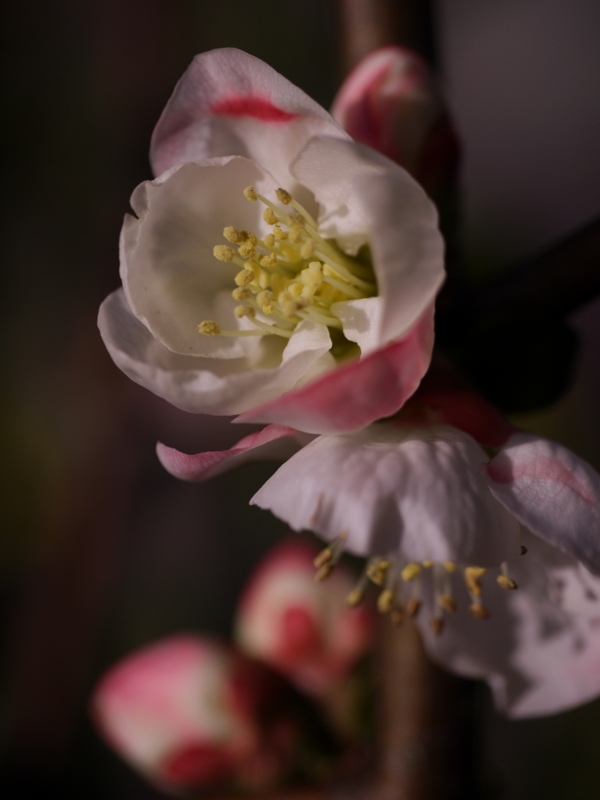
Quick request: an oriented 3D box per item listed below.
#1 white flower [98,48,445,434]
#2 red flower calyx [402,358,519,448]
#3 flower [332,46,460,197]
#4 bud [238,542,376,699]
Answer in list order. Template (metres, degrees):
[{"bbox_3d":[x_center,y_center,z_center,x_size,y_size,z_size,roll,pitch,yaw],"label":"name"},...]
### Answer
[{"bbox_3d":[-0.003,-0.017,0.222,0.034,0.038,0.026,-9,-7,24],"label":"white flower"},{"bbox_3d":[0.018,0.001,0.238,0.012,0.009,0.006,5,6,-10],"label":"red flower calyx"},{"bbox_3d":[0.011,-0.033,0.245,0.013,0.018,0.013,-16,15,3],"label":"flower"},{"bbox_3d":[0.000,0.026,0.252,0.015,0.018,0.015,-18,18,3],"label":"bud"}]

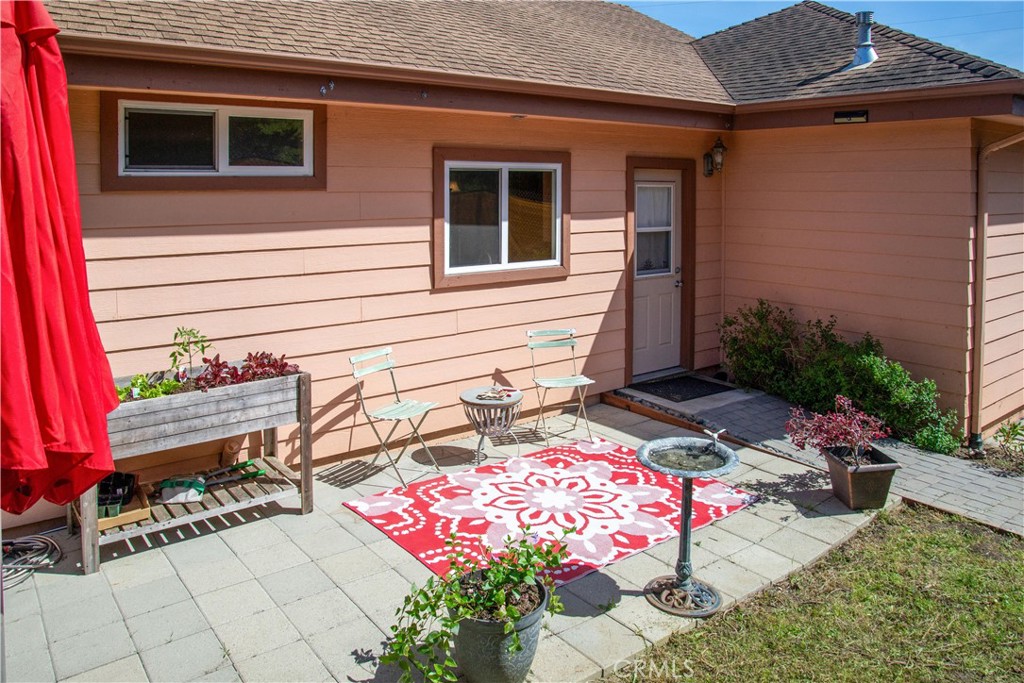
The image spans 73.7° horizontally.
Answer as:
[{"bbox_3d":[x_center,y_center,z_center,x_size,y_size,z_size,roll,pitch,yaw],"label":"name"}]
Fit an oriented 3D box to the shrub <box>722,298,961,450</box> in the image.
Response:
[{"bbox_3d":[2.800,0.257,5.986,0.750,0.840,2.050,-9,13,-42],"label":"shrub"}]

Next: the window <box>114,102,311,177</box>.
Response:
[{"bbox_3d":[-1.837,-1.273,4.343,1.170,0.436,0.080,-7,11,-35],"label":"window"}]

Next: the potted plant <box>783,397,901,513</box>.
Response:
[{"bbox_3d":[2.111,0.680,4.372,0.640,0.690,0.560,-2,9,-10],"label":"potted plant"}]

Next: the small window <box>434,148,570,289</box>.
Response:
[{"bbox_3d":[-0.038,-1.033,5.681,1.388,1.059,0.090,-7,11,-35],"label":"small window"}]

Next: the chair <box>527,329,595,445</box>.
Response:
[{"bbox_3d":[0.395,0.347,5.467,0.410,0.810,0.470,-3,10,-18],"label":"chair"}]

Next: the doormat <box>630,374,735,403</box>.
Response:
[{"bbox_3d":[1.594,0.424,6.340,0.760,0.020,0.600,-7,11,-35],"label":"doormat"}]

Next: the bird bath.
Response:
[{"bbox_3d":[0.866,0.893,3.340,0.520,0.735,0.520,0,9,0],"label":"bird bath"}]

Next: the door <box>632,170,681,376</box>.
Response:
[{"bbox_3d":[1.470,-0.687,6.973,0.768,2.065,0.060,-7,11,-35],"label":"door"}]

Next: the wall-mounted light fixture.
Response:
[{"bbox_3d":[2.106,-1.907,7.003,0.160,0.420,0.230,-7,11,-35],"label":"wall-mounted light fixture"}]

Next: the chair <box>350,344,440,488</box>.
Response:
[{"bbox_3d":[-0.800,0.502,4.737,0.470,0.830,0.410,6,11,33],"label":"chair"}]

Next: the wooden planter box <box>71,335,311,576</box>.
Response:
[{"bbox_3d":[-1.849,0.512,3.975,1.210,1.150,0.580,-7,11,-35],"label":"wooden planter box"}]

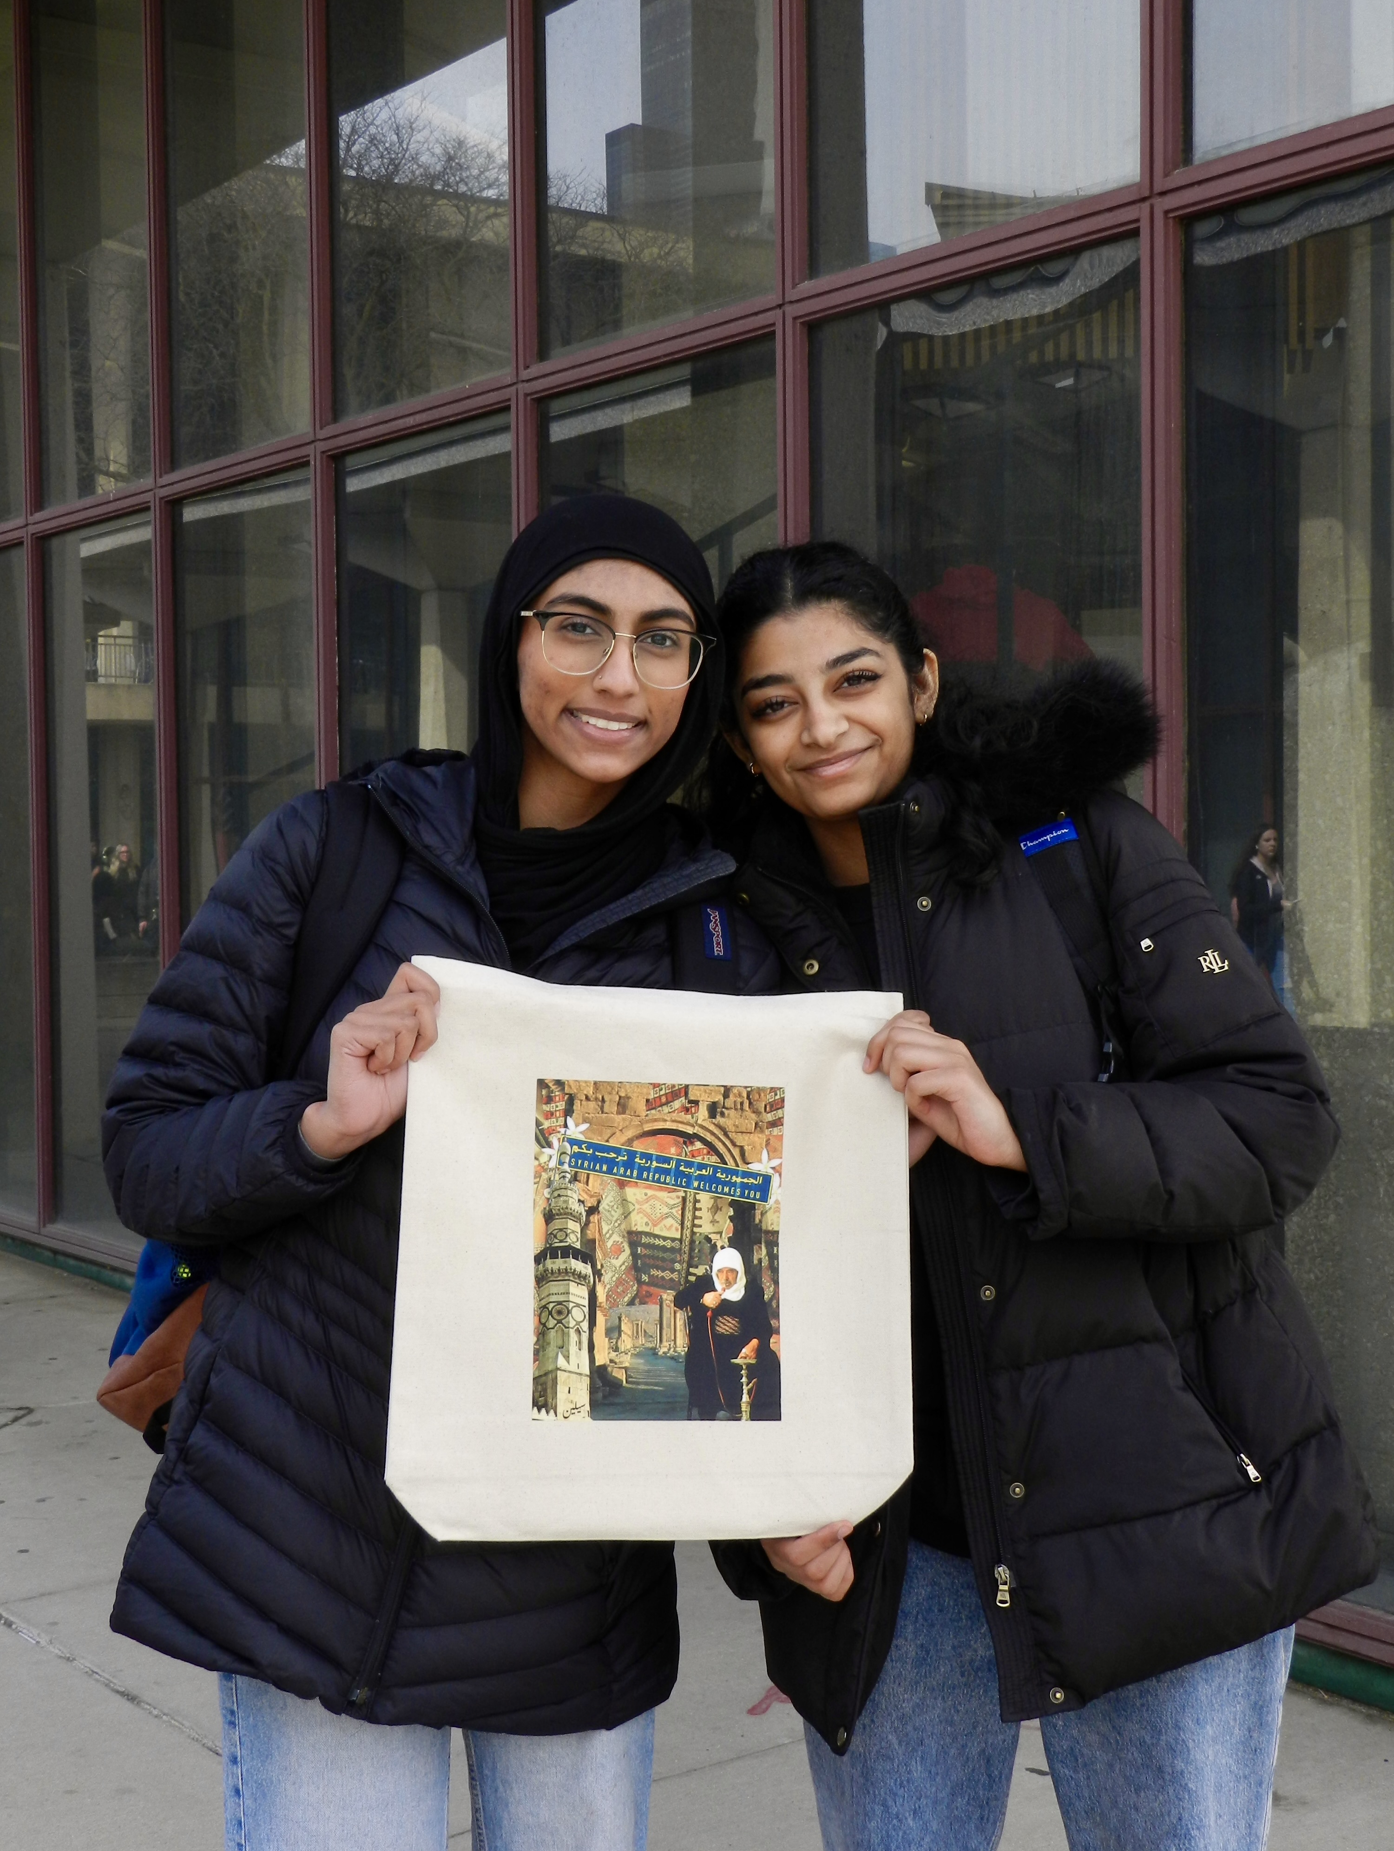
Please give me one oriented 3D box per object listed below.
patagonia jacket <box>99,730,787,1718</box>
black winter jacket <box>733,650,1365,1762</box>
[{"bbox_3d":[-0.190,0.232,1.890,0.550,0.750,0.380,-1,2,3],"label":"patagonia jacket"},{"bbox_3d":[0.265,0.198,1.890,0.540,0.800,0.420,0,2,17],"label":"black winter jacket"}]

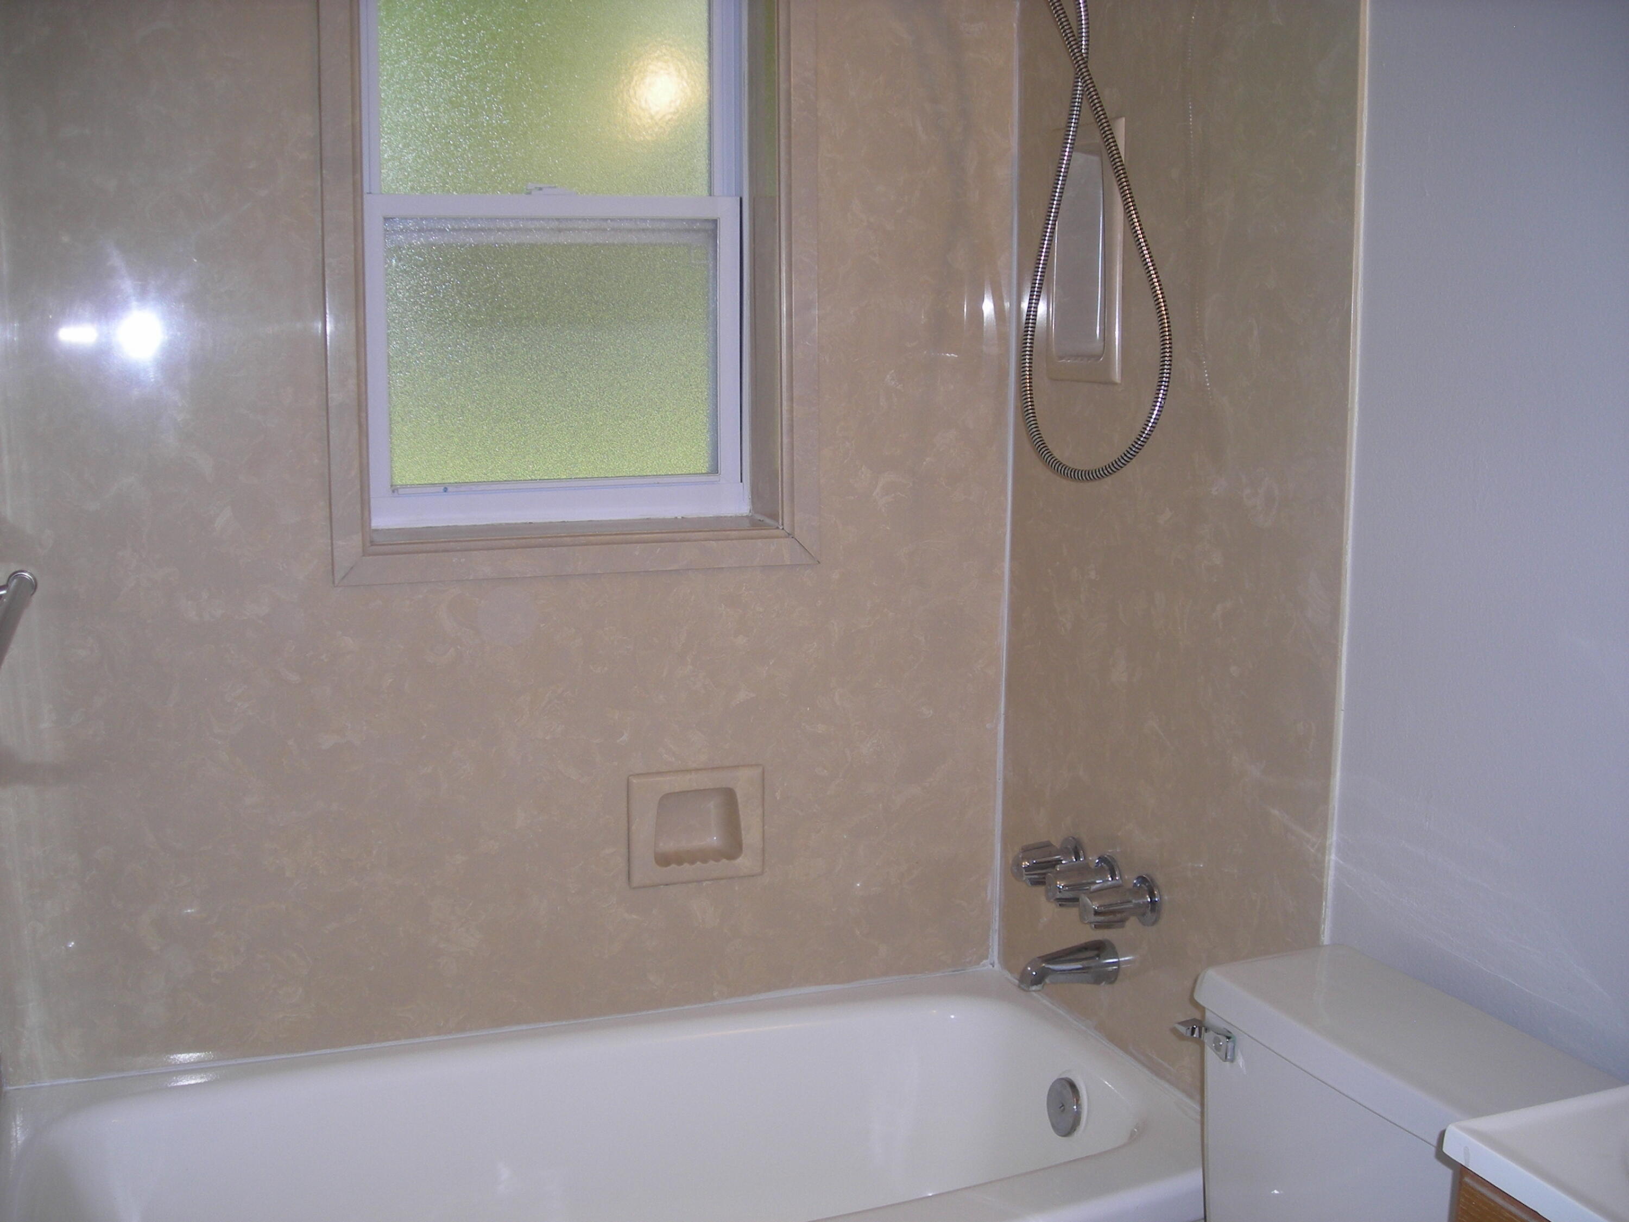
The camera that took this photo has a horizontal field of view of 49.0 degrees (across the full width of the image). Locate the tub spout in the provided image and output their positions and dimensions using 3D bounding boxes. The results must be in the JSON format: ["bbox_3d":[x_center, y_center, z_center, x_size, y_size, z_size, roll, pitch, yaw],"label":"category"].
[{"bbox_3d":[0.356,0.506,2.540,0.140,0.065,0.062,-3,9,-21],"label":"tub spout"}]

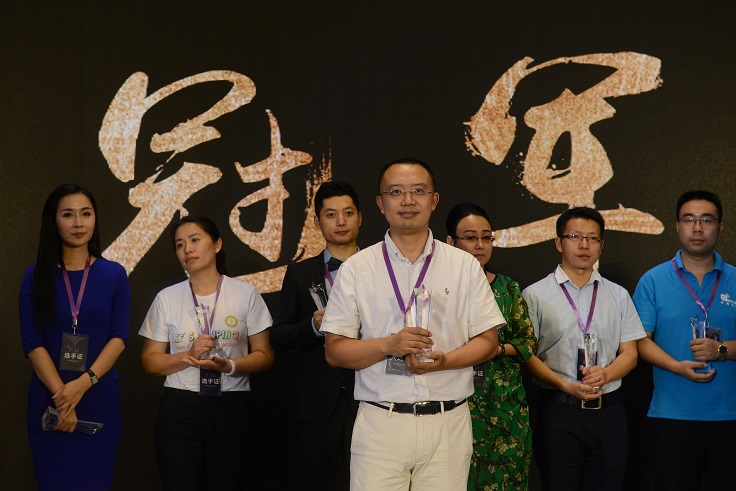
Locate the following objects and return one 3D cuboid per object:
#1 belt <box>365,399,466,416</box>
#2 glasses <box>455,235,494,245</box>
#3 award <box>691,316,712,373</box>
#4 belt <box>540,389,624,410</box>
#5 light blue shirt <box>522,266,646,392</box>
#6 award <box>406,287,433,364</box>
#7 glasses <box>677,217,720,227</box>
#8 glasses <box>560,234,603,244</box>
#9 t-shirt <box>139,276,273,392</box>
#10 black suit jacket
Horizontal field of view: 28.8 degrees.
[{"bbox_3d":[0.141,0.479,4.250,0.310,0.053,0.240,0,-4,-2],"label":"belt"},{"bbox_3d":[0.380,-0.021,5.100,0.142,0.040,0.140,2,-4,-21],"label":"glasses"},{"bbox_3d":[1.162,0.344,4.980,0.068,0.205,0.062,-5,-3,6],"label":"award"},{"bbox_3d":[0.776,0.557,5.180,0.310,0.065,0.240,0,-4,-3],"label":"belt"},{"bbox_3d":[0.780,0.304,5.180,0.455,0.460,0.280,0,-4,-3],"label":"light blue shirt"},{"bbox_3d":[0.150,0.224,4.050,0.066,0.215,0.062,0,-4,0],"label":"award"},{"bbox_3d":[1.182,-0.086,5.120,0.150,0.042,0.140,-1,-4,10],"label":"glasses"},{"bbox_3d":[0.764,-0.021,5.120,0.148,0.040,0.140,1,-4,-9],"label":"glasses"},{"bbox_3d":[-0.585,0.320,5.150,0.470,0.430,0.270,0,-4,2],"label":"t-shirt"},{"bbox_3d":[-0.110,0.336,5.350,0.520,0.660,0.320,0,-4,-7],"label":"black suit jacket"}]

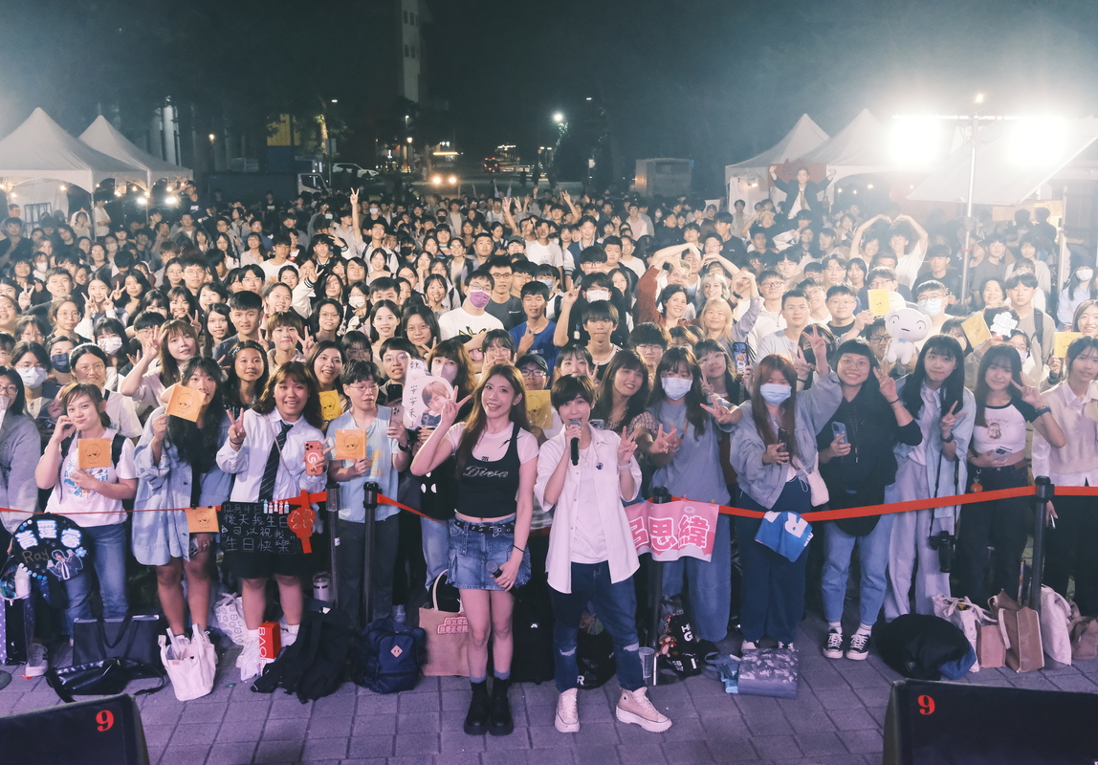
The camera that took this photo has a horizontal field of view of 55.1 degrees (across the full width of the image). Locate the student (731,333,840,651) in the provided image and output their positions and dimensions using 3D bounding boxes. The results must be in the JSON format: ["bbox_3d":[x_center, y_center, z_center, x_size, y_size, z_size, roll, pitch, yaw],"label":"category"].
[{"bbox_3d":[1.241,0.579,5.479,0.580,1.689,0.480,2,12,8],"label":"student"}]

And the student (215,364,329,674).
[{"bbox_3d":[-1.387,0.670,5.290,0.520,1.575,0.400,-2,12,-9],"label":"student"}]

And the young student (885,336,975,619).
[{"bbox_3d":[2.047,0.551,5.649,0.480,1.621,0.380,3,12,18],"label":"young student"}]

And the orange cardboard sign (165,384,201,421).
[{"bbox_3d":[-1.762,0.102,5.100,0.155,0.155,0.012,18,-7,-13],"label":"orange cardboard sign"}]

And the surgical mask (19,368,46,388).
[{"bbox_3d":[-2.655,-0.022,5.402,0.140,0.115,0.080,-6,8,-25],"label":"surgical mask"}]

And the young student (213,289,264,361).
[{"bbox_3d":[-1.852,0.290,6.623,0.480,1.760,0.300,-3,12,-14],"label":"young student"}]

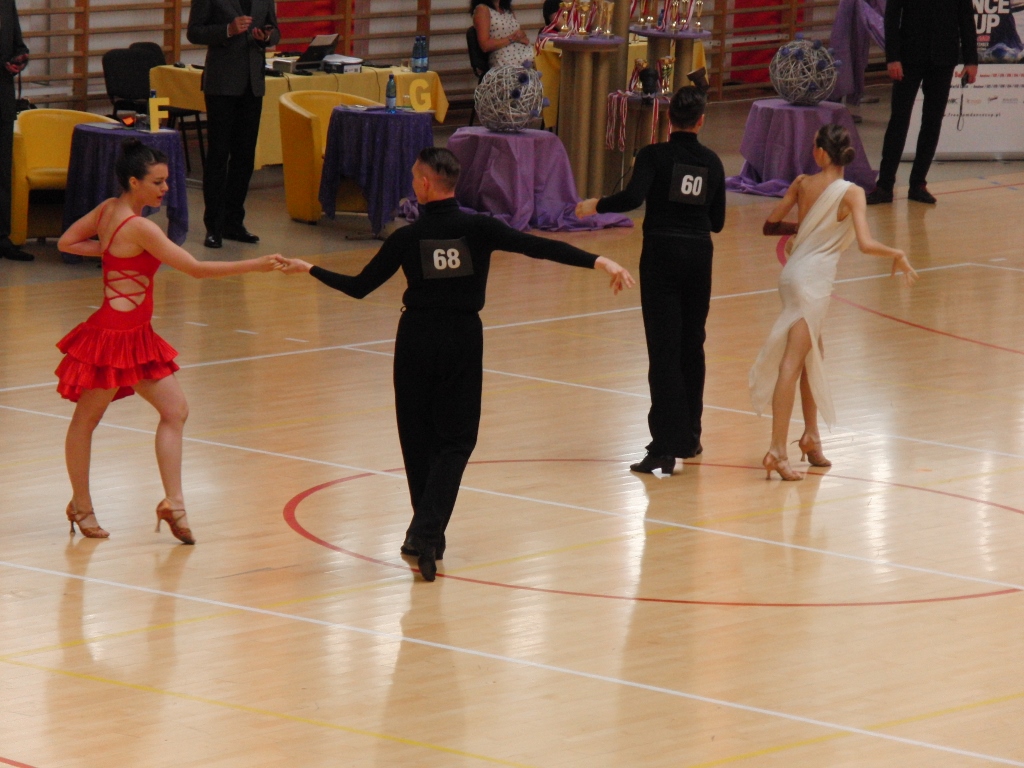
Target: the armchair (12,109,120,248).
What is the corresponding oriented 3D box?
[{"bbox_3d":[-2.592,-1.212,39.792,0.730,0.720,0.670,0,9,-15],"label":"armchair"}]

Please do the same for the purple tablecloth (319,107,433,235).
[{"bbox_3d":[-0.796,-1.264,40.440,0.680,0.710,0.680,3,8,0],"label":"purple tablecloth"}]

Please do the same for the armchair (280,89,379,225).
[{"bbox_3d":[-1.049,-1.362,41.262,0.720,0.750,0.660,-1,9,-23],"label":"armchair"}]

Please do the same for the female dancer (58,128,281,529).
[{"bbox_3d":[-1.468,-0.189,29.150,0.780,1.690,0.640,-5,11,-42],"label":"female dancer"}]

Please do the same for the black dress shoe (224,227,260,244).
[{"bbox_3d":[-1.582,-0.864,39.922,0.280,0.110,0.100,8,10,32],"label":"black dress shoe"}]

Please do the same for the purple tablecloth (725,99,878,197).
[{"bbox_3d":[1.895,-1.565,44.720,0.980,0.520,0.900,3,8,0],"label":"purple tablecloth"}]

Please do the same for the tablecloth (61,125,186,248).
[{"bbox_3d":[-2.188,-1.080,38.801,0.740,0.710,0.720,3,8,0],"label":"tablecloth"}]

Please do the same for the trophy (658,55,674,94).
[{"bbox_3d":[0.973,-1.948,43.200,0.100,0.240,0.095,3,8,0],"label":"trophy"}]

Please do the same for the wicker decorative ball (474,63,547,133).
[{"bbox_3d":[-0.005,-1.747,41.973,0.430,0.420,0.430,3,8,0],"label":"wicker decorative ball"}]

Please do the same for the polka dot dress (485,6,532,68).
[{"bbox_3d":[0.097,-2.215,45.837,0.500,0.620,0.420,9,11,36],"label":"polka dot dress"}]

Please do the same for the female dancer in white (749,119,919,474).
[{"bbox_3d":[1.501,-0.413,32.141,0.600,1.630,0.520,9,11,36],"label":"female dancer in white"}]

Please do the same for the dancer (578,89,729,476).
[{"bbox_3d":[0.652,-0.511,32.030,0.630,1.770,0.460,0,9,-14],"label":"dancer"}]

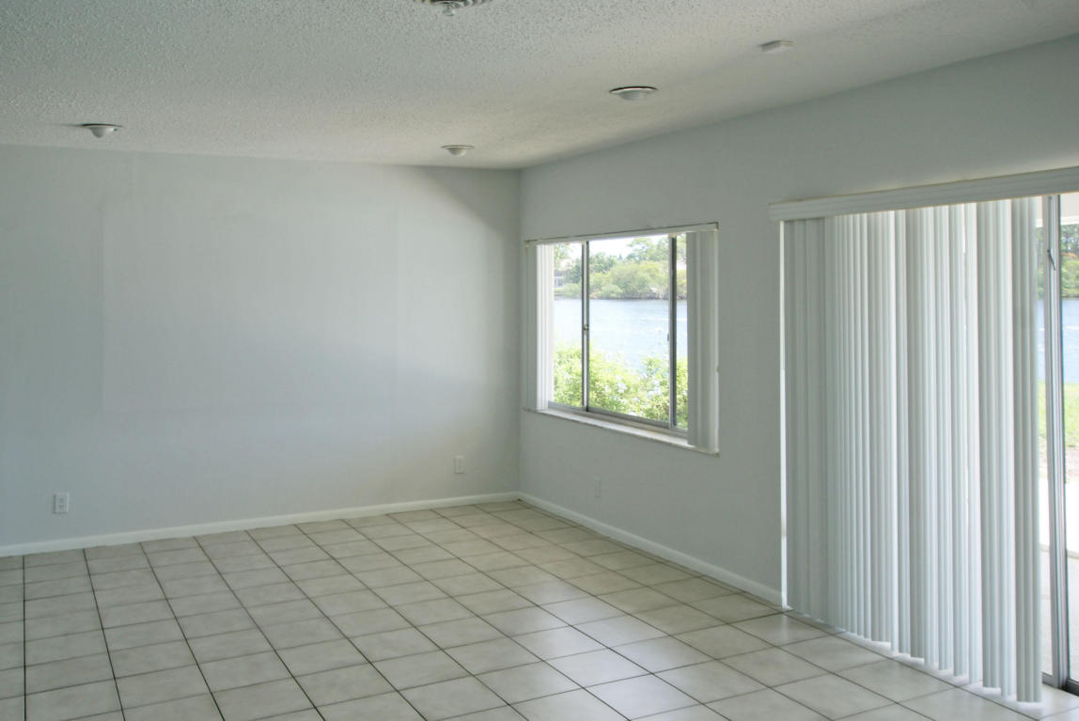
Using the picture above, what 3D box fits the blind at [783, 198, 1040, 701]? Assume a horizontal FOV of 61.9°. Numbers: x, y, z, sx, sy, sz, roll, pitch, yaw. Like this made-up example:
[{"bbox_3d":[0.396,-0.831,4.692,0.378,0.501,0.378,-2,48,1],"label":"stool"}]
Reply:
[{"bbox_3d":[1.546,0.298,3.911,0.100,1.940,1.239,-1,3,-31],"label":"blind"}]

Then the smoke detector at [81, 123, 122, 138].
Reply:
[{"bbox_3d":[-2.359,-1.241,4.850,0.210,0.055,0.210,-1,3,-30],"label":"smoke detector"}]

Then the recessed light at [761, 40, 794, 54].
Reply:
[{"bbox_3d":[0.885,-1.166,3.350,0.072,0.024,0.100,-1,3,-30],"label":"recessed light"}]

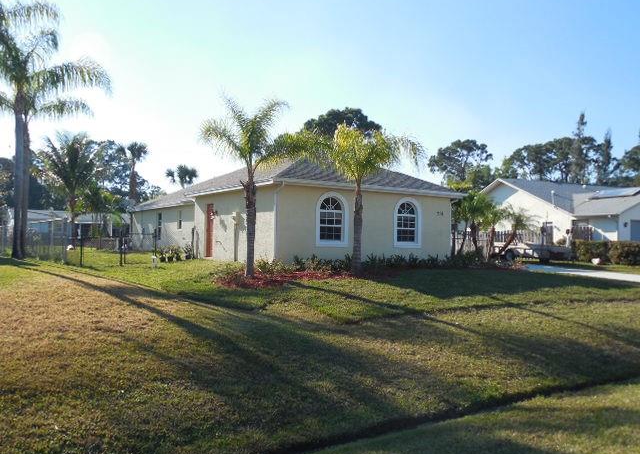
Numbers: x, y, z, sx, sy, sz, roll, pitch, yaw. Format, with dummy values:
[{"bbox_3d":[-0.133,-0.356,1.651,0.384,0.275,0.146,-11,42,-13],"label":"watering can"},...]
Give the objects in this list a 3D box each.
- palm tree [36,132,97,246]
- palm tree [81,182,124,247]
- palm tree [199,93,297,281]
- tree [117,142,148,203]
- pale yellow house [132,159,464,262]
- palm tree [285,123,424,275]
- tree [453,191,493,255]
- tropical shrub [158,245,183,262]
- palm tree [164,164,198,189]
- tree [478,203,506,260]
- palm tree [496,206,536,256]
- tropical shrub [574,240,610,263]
[{"bbox_3d":[-18.431,-2.785,42.000,4.690,8.428,4.700,1,-2,0],"label":"palm tree"},{"bbox_3d":[-16.394,-0.975,43.000,3.151,4.877,3.100,1,-2,0],"label":"palm tree"},{"bbox_3d":[-1.870,-1.074,15.200,2.599,4.827,2.900,1,-2,0],"label":"palm tree"},{"bbox_3d":[-16.031,-2.693,49.000,2.736,9.234,2.800,1,-2,0],"label":"tree"},{"bbox_3d":[-3.235,-0.808,28.596,8.900,4.530,19.900,2,-2,-33],"label":"pale yellow house"},{"bbox_3d":[1.023,-0.816,17.000,4.153,4.509,3.600,1,-2,0],"label":"palm tree"},{"bbox_3d":[6.652,-0.109,25.000,1.745,2.879,1.800,1,-2,0],"label":"tree"},{"bbox_3d":[-6.000,1.084,23.000,0.963,0.682,0.750,1,-2,0],"label":"tropical shrub"},{"bbox_3d":[-12.083,-1.745,50.000,2.966,7.590,2.900,1,-2,0],"label":"palm tree"},{"bbox_3d":[7.164,0.208,23.800,1.329,2.367,1.400,1,-2,0],"label":"tree"},{"bbox_3d":[8.297,0.190,24.200,1.689,2.196,1.650,1,-2,0],"label":"palm tree"},{"bbox_3d":[13.314,1.221,28.000,1.759,1.221,1.400,1,-2,0],"label":"tropical shrub"}]

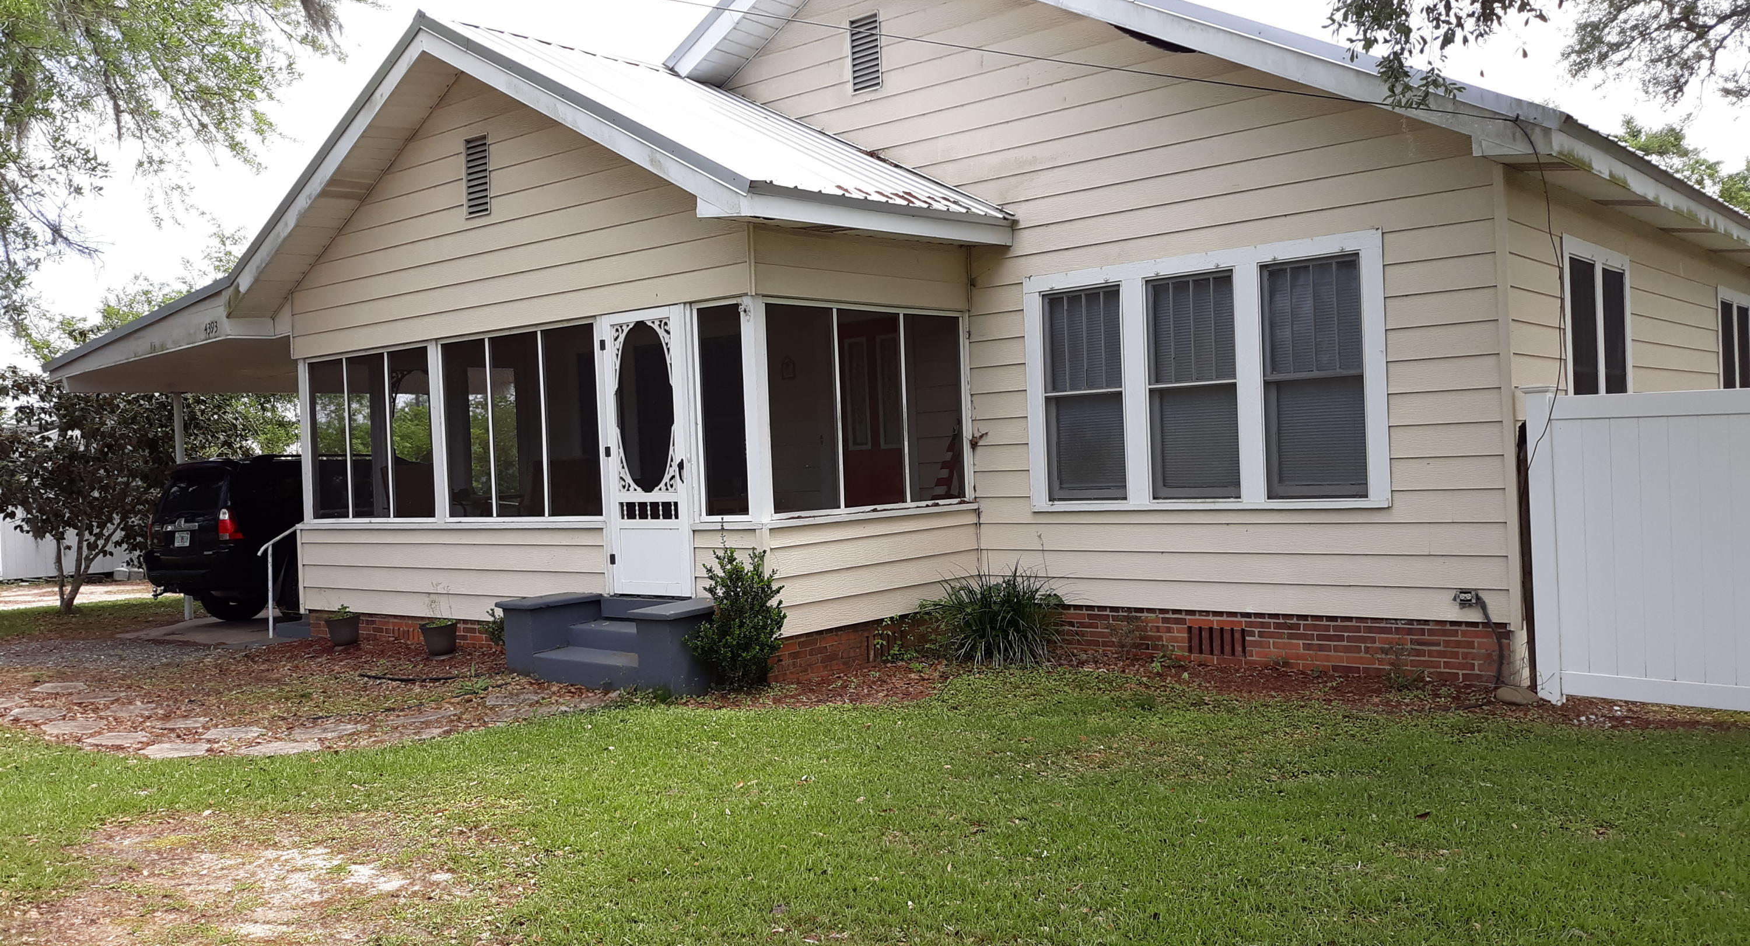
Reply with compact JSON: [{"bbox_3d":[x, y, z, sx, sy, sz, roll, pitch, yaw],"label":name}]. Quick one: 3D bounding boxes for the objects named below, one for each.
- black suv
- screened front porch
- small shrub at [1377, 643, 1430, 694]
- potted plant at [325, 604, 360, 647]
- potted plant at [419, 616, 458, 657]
[{"bbox_3d":[-6.069,0.692,16.995,1.910,1.800,4.800,-2,1,37],"label":"black suv"},{"bbox_3d":[-2.287,-0.124,12.240,5.987,2.089,2.397,-2,1,39],"label":"screened front porch"},{"bbox_3d":[3.311,1.210,8.883,0.314,0.285,0.314,-2,1,39],"label":"small shrub"},{"bbox_3d":[-4.665,1.332,12.399,0.291,0.354,0.291,-2,1,39],"label":"potted plant"},{"bbox_3d":[-3.513,1.303,11.383,0.294,0.311,0.294,-2,1,39],"label":"potted plant"}]

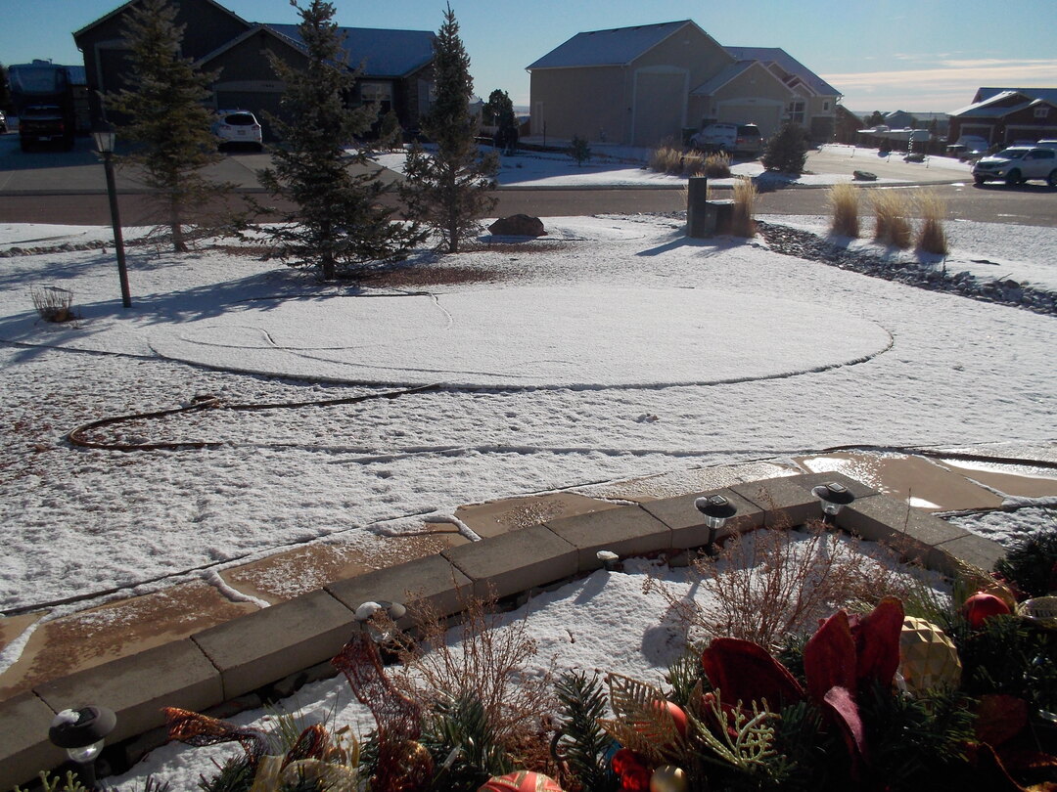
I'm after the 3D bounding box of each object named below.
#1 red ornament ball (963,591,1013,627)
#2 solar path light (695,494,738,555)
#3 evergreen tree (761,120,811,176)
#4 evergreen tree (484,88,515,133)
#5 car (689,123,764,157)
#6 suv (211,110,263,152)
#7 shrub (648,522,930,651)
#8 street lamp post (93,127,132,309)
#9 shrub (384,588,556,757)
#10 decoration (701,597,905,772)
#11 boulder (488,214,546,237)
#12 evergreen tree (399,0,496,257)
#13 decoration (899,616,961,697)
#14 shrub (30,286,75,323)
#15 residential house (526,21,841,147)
[{"bbox_3d":[0.638,0.304,1.230,0.062,0.062,0.062,0,19,0],"label":"red ornament ball"},{"bbox_3d":[0.667,0.457,3.145,0.150,0.225,0.150,1,18,0],"label":"solar path light"},{"bbox_3d":[10.189,-9.875,35.105,1.800,2.000,1.800,1,18,0],"label":"evergreen tree"},{"bbox_3d":[-1.797,-17.682,55.176,2.000,3.100,2.000,1,18,0],"label":"evergreen tree"},{"bbox_3d":[11.182,-14.743,50.428,1.900,1.740,4.850,-9,20,-25],"label":"car"},{"bbox_3d":[-12.927,-11.701,38.924,1.820,1.660,4.400,-8,20,-25],"label":"suv"},{"bbox_3d":[0.737,0.535,2.535,0.750,0.420,0.600,1,18,0],"label":"shrub"},{"bbox_3d":[-4.507,-1.958,9.626,0.280,2.020,0.280,0,19,0],"label":"street lamp post"},{"bbox_3d":[-0.137,0.707,2.240,0.400,0.420,0.370,0,19,0],"label":"shrub"},{"bbox_3d":[0.338,0.354,1.090,0.230,0.190,0.160,6,19,16],"label":"decoration"},{"bbox_3d":[-0.233,-3.623,18.612,1.200,0.440,0.800,0,19,0],"label":"boulder"},{"bbox_3d":[-1.406,-4.587,15.548,1.700,4.150,1.700,0,19,0],"label":"evergreen tree"},{"bbox_3d":[0.401,0.285,0.930,0.110,0.110,0.110,1,18,0],"label":"decoration"},{"bbox_3d":[-4.425,-0.892,8.216,0.390,0.330,0.380,1,18,0],"label":"shrub"},{"bbox_3d":[11.300,-21.732,61.798,17.000,7.300,15.500,-9,20,-25],"label":"residential house"}]

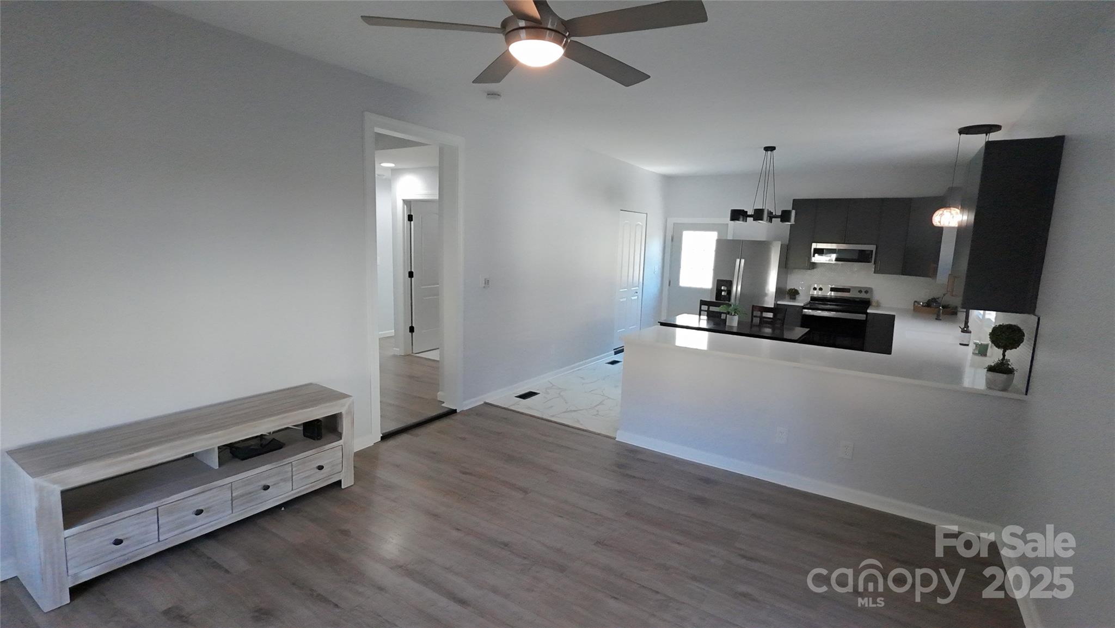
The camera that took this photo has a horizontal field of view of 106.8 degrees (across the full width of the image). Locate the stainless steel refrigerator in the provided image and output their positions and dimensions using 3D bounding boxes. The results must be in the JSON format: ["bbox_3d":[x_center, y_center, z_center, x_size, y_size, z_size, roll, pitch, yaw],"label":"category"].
[{"bbox_3d":[2.992,-0.206,6.558,0.867,1.859,0.716,6,9,31],"label":"stainless steel refrigerator"}]

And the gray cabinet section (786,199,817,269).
[{"bbox_3d":[3.601,-1.159,6.099,0.305,0.983,0.330,7,9,31],"label":"gray cabinet section"}]

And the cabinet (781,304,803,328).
[{"bbox_3d":[3.556,0.322,6.391,0.331,0.906,0.613,6,9,31],"label":"cabinet"}]

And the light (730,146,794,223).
[{"bbox_3d":[2.544,-1.571,5.067,0.669,0.918,0.669,6,9,33],"label":"light"}]

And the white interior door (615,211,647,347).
[{"bbox_3d":[1.196,-0.541,6.705,0.050,2.173,0.849,8,9,39],"label":"white interior door"}]

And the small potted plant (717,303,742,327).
[{"bbox_3d":[2.118,0.007,5.064,0.231,0.267,0.231,6,9,33],"label":"small potted plant"}]

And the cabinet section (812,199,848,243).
[{"bbox_3d":[3.892,-1.303,5.901,0.377,0.602,0.330,7,9,31],"label":"cabinet section"}]

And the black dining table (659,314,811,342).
[{"bbox_3d":[2.133,0.516,5.129,1.520,0.770,0.840,7,10,39],"label":"black dining table"}]

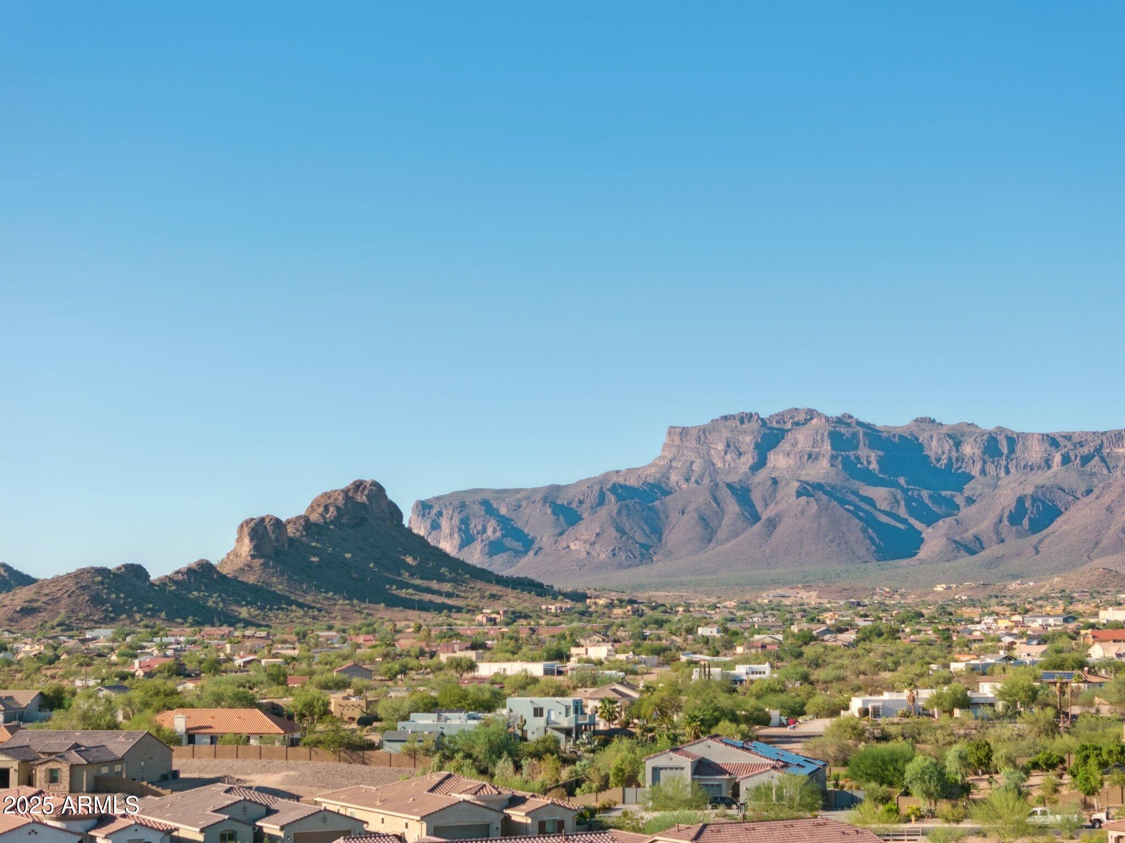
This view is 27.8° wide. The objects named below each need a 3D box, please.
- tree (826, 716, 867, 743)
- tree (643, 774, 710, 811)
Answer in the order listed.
[{"bbox_3d":[44.508,48.200,357.000,6.600,4.400,6.200,-1,-5,7],"label":"tree"},{"bbox_3d":[12.562,40.593,249.000,7.000,3.950,6.500,0,-5,3],"label":"tree"}]

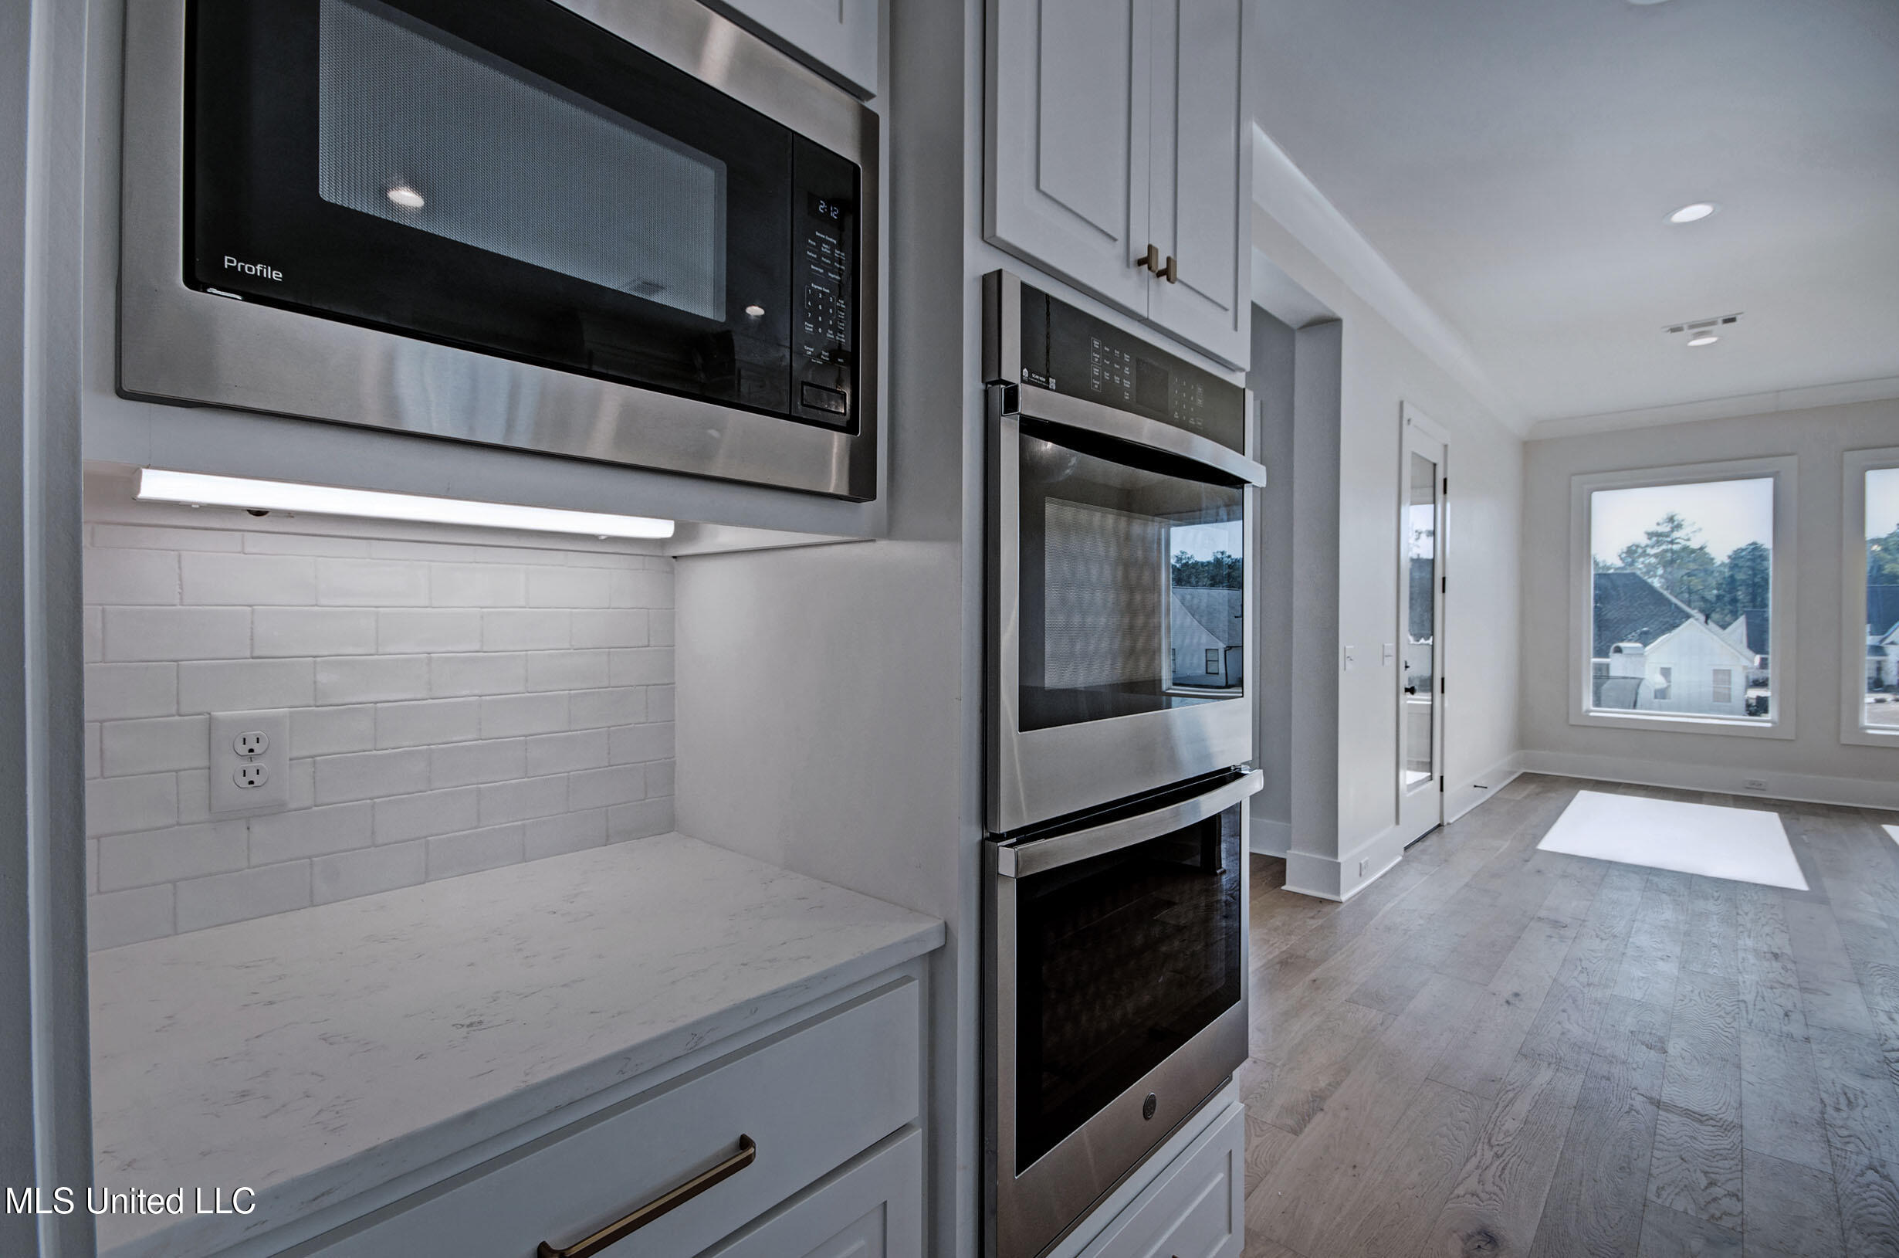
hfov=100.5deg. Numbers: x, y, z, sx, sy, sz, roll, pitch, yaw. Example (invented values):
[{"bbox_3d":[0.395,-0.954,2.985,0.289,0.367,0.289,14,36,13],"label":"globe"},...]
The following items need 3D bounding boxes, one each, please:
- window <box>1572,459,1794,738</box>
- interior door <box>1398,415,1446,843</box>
[{"bbox_3d":[5.853,-0.237,6.364,1.322,2.122,0.100,1,1,45],"label":"window"},{"bbox_3d":[2.880,0.051,4.809,0.060,2.450,0.838,1,1,45],"label":"interior door"}]

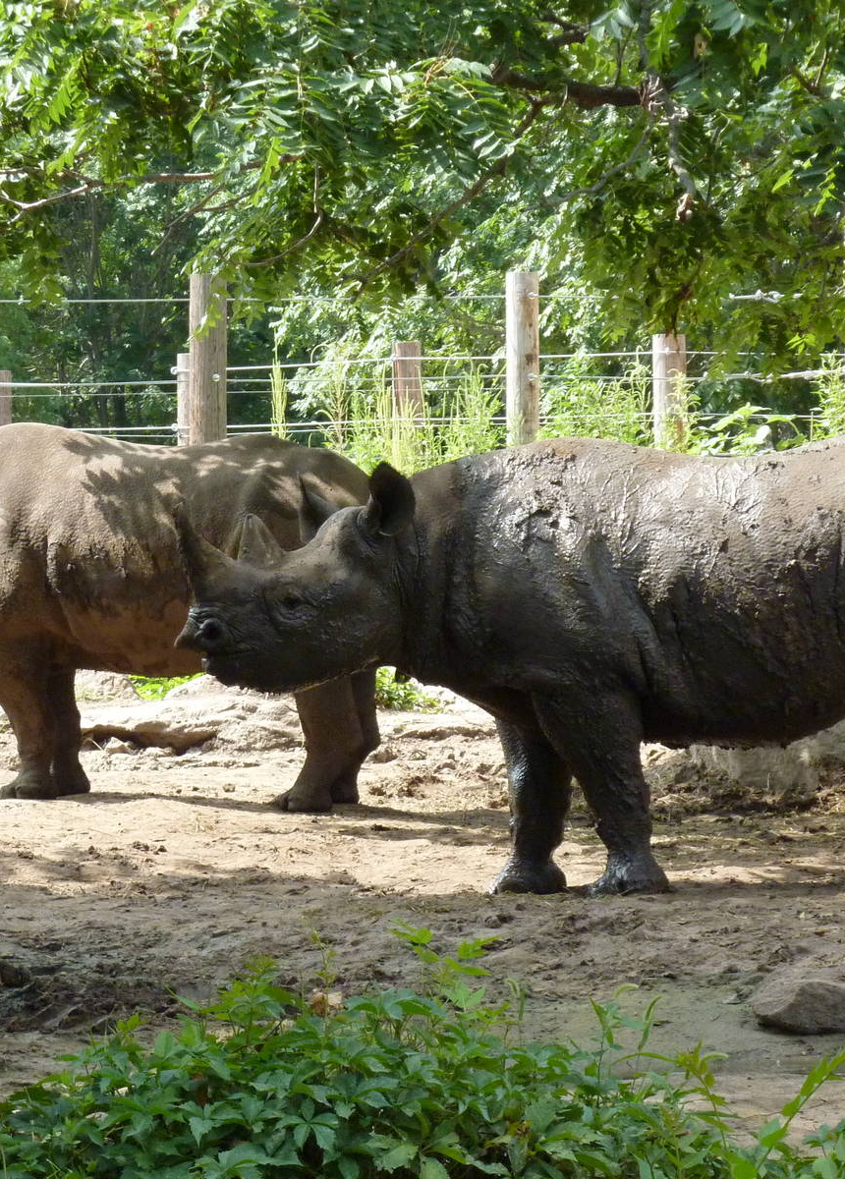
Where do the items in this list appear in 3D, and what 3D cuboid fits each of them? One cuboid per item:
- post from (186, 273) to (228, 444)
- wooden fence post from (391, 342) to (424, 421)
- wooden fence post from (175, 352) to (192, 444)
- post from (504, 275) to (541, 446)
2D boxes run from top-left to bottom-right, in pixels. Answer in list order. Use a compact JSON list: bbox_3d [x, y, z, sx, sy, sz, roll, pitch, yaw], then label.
[{"bbox_3d":[-1.178,-0.667,26.036,0.205,2.150,0.205,0,2,0],"label":"post"},{"bbox_3d":[-0.100,-0.681,32.034,0.178,2.000,0.178,0,2,0],"label":"wooden fence post"},{"bbox_3d":[-1.696,-0.732,34.534,0.185,2.000,0.185,0,2,0],"label":"wooden fence post"},{"bbox_3d":[0.557,-0.690,26.236,0.182,2.150,0.182,0,2,0],"label":"post"}]

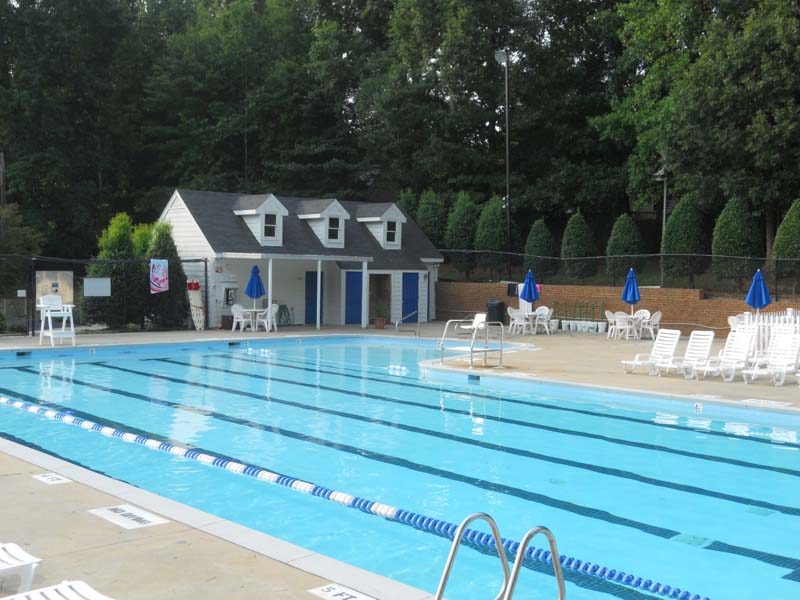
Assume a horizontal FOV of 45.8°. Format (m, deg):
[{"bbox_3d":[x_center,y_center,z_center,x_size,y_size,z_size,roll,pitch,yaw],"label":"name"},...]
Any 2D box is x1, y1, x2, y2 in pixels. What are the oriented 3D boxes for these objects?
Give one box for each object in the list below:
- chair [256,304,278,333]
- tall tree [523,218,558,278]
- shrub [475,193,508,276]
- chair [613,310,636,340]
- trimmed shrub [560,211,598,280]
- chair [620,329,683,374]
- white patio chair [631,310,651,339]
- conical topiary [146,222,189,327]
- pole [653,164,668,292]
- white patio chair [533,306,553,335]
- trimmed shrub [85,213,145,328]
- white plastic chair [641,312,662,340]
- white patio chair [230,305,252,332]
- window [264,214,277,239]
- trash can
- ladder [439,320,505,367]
[{"bbox_3d":[-4.272,0.583,30.588,0.580,0.880,0.580,2,2,31],"label":"chair"},{"bbox_3d":[5.974,-2.174,40.000,1.420,2.550,1.420,1,1,0],"label":"tall tree"},{"bbox_3d":[3.979,-2.761,41.200,1.500,3.650,1.500,1,2,0],"label":"shrub"},{"bbox_3d":[7.175,0.828,30.331,0.581,0.877,0.592,1,2,25],"label":"chair"},{"bbox_3d":[7.085,-2.141,37.400,1.500,2.830,1.500,1,2,0],"label":"trimmed shrub"},{"bbox_3d":[5.429,1.093,20.369,1.367,0.918,0.653,-1,2,-40],"label":"chair"},{"bbox_3d":[8.032,0.796,31.605,0.581,0.877,0.592,1,2,25],"label":"white patio chair"},{"bbox_3d":[-8.147,-0.894,33.200,1.450,3.700,1.450,0,2,-43],"label":"conical topiary"},{"bbox_3d":[9.056,-2.526,32.900,0.550,4.350,0.350,-1,2,-43],"label":"pole"},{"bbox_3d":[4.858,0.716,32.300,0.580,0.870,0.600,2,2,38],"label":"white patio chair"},{"bbox_3d":[-9.763,-1.009,32.400,2.000,4.000,2.000,0,2,-43],"label":"trimmed shrub"},{"bbox_3d":[7.917,0.801,29.788,0.580,0.880,0.580,2,2,24],"label":"white plastic chair"},{"bbox_3d":[-5.219,0.618,31.300,0.580,0.880,0.600,2,2,45],"label":"white patio chair"},{"bbox_3d":[-4.522,-2.589,33.151,0.530,0.826,0.102,-1,2,-41],"label":"window"},{"bbox_3d":[3.807,0.526,37.500,0.620,0.970,0.620,1,1,0],"label":"trash can"},{"bbox_3d":[1.521,0.909,20.036,1.150,1.000,0.850,0,2,-22],"label":"ladder"}]

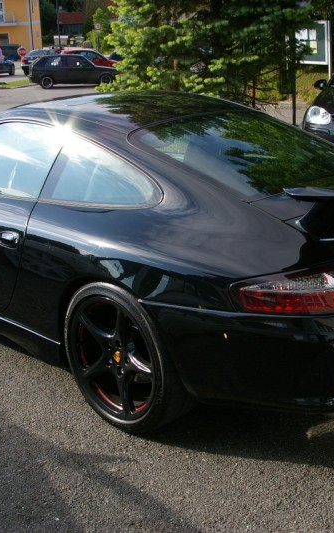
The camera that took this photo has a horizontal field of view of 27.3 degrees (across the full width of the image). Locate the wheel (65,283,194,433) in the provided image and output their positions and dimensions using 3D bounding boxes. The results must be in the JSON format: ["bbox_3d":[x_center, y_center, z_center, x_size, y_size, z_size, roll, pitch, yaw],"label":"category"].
[{"bbox_3d":[-0.133,0.346,2.936,0.640,0.640,0.280,14,24,43],"label":"wheel"}]

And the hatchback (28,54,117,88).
[{"bbox_3d":[-3.620,-8.200,28.750,3.950,1.370,1.650,-1,18,4],"label":"hatchback"}]

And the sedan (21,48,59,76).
[{"bbox_3d":[-7.165,-12.131,40.814,1.700,1.410,4.300,-1,18,7],"label":"sedan"}]

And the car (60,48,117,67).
[{"bbox_3d":[-3.968,-10.897,36.675,4.000,1.460,1.700,-1,18,3],"label":"car"}]

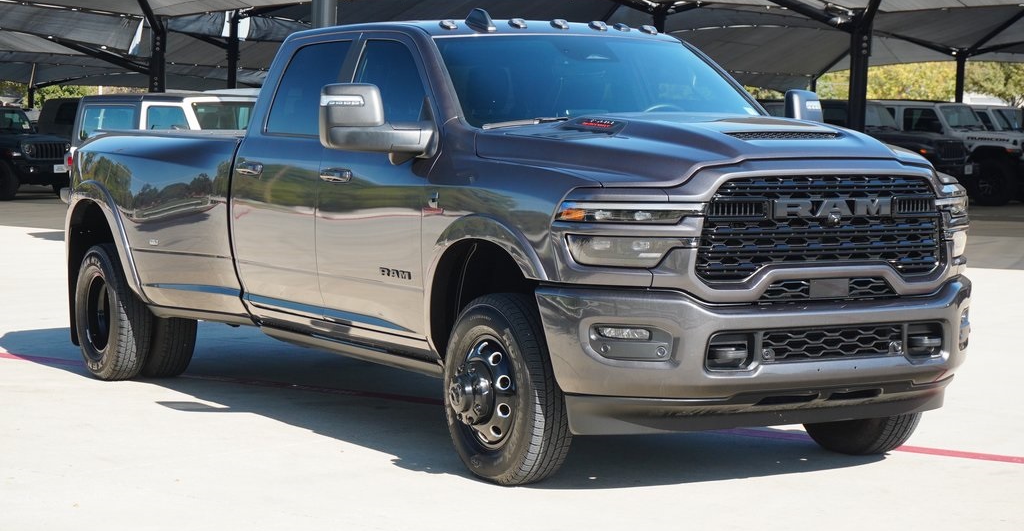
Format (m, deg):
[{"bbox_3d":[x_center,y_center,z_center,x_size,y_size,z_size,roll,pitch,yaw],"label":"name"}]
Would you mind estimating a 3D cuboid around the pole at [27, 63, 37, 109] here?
[{"bbox_3d":[-18.047,-5.582,80.120,0.280,3.860,0.280,0,4,0],"label":"pole"}]

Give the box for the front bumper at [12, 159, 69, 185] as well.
[{"bbox_3d":[-9.089,-1.846,42.300,0.500,0.460,1.720,4,5,42],"label":"front bumper"}]

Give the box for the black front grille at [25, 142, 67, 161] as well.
[{"bbox_3d":[-9.228,-2.262,42.300,0.140,0.400,1.200,4,5,38],"label":"black front grille"}]

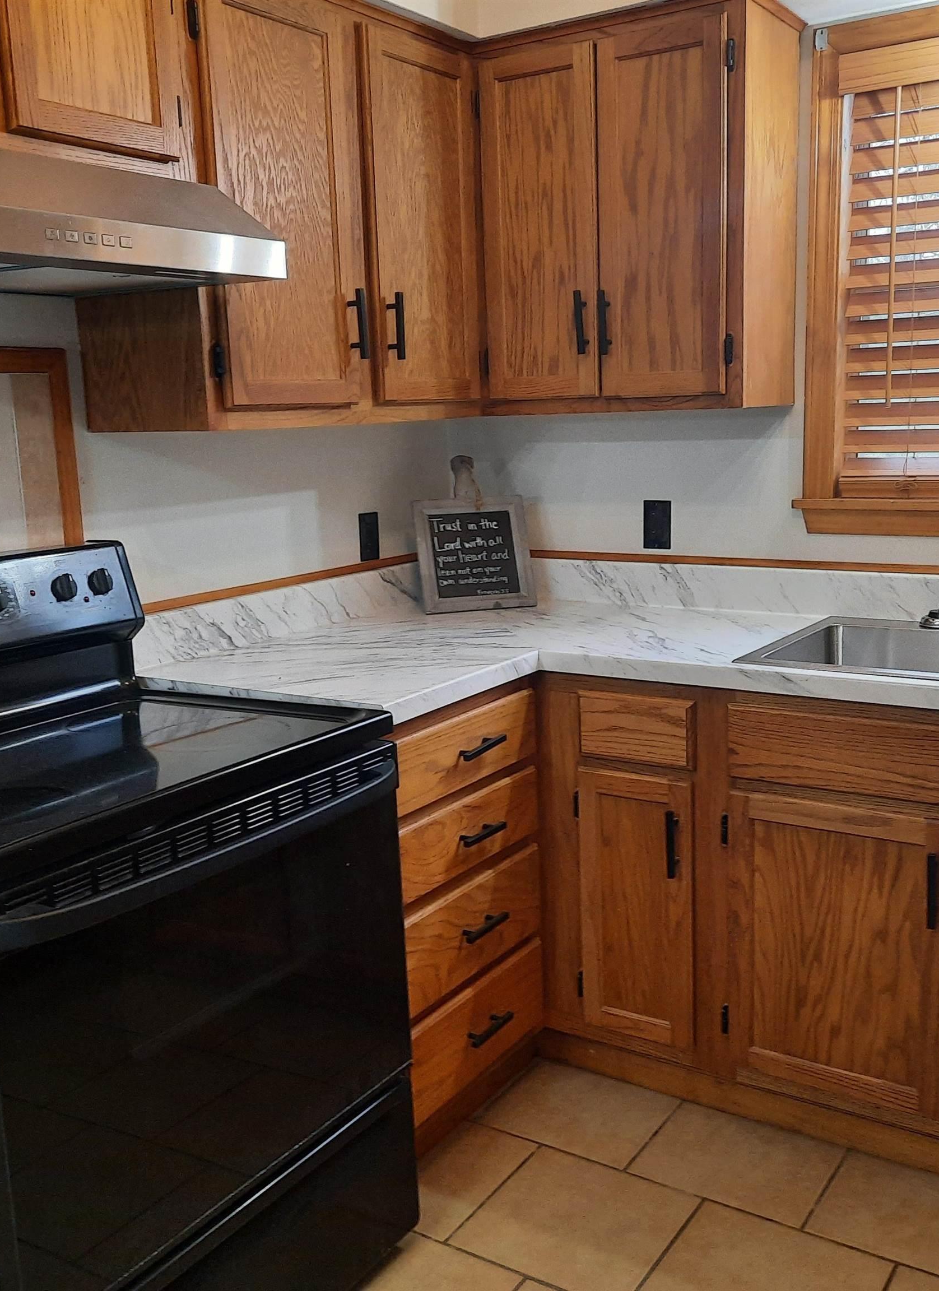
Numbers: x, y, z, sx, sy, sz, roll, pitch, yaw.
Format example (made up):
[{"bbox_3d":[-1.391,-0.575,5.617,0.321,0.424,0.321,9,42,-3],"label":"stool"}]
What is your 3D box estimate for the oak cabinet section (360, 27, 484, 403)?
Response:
[{"bbox_3d":[-0.204,-0.851,2.578,0.300,0.700,0.385,5,13,33],"label":"oak cabinet section"}]

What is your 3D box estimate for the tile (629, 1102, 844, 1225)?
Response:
[{"bbox_3d":[0.500,0.956,2.302,0.327,0.010,0.278,5,12,33],"label":"tile"}]

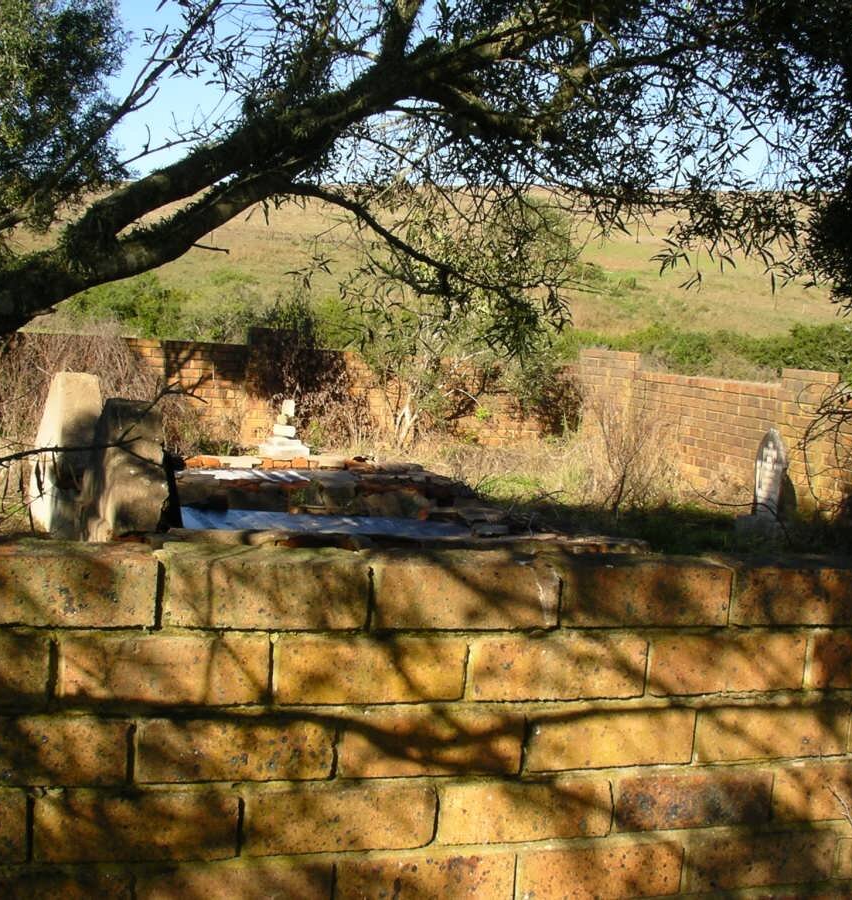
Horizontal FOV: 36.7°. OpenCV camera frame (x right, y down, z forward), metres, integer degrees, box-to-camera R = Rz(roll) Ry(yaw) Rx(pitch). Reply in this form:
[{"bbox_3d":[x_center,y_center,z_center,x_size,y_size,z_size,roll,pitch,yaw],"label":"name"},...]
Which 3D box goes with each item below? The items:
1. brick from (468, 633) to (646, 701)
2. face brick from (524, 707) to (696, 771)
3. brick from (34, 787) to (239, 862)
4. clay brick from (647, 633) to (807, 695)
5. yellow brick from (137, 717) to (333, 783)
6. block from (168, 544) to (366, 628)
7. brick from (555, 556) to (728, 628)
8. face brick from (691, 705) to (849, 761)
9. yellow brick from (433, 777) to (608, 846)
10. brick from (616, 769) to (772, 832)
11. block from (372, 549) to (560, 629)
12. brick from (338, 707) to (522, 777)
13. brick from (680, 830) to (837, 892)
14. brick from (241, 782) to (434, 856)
[{"bbox_3d":[0.143,0.257,1.594,0.226,0.075,0.106,3,7,-19],"label":"brick"},{"bbox_3d":[0.213,0.348,1.619,0.222,0.073,0.106,2,5,-18],"label":"face brick"},{"bbox_3d":[-0.330,0.405,1.449,0.222,0.073,0.106,2,5,-18],"label":"brick"},{"bbox_3d":[0.364,0.264,1.659,0.222,0.073,0.106,2,5,-18],"label":"clay brick"},{"bbox_3d":[-0.227,0.329,1.479,0.221,0.072,0.106,3,7,-19],"label":"yellow brick"},{"bbox_3d":[-0.191,0.155,1.468,0.225,0.075,0.106,3,7,-19],"label":"block"},{"bbox_3d":[0.256,0.175,1.614,0.222,0.073,0.106,2,5,-18],"label":"brick"},{"bbox_3d":[0.432,0.360,1.705,0.226,0.069,0.106,3,7,-19],"label":"face brick"},{"bbox_3d":[0.105,0.431,1.593,0.222,0.073,0.106,2,5,-18],"label":"yellow brick"},{"bbox_3d":[0.326,0.441,1.680,0.223,0.072,0.106,3,7,-19],"label":"brick"},{"bbox_3d":[0.034,0.165,1.544,0.226,0.077,0.106,3,7,-19],"label":"block"},{"bbox_3d":[-0.010,0.338,1.554,0.225,0.076,0.106,3,7,-19],"label":"brick"},{"bbox_3d":[0.417,0.521,1.706,0.222,0.073,0.106,2,5,-18],"label":"brick"},{"bbox_3d":[-0.114,0.420,1.530,0.225,0.075,0.106,3,7,-19],"label":"brick"}]

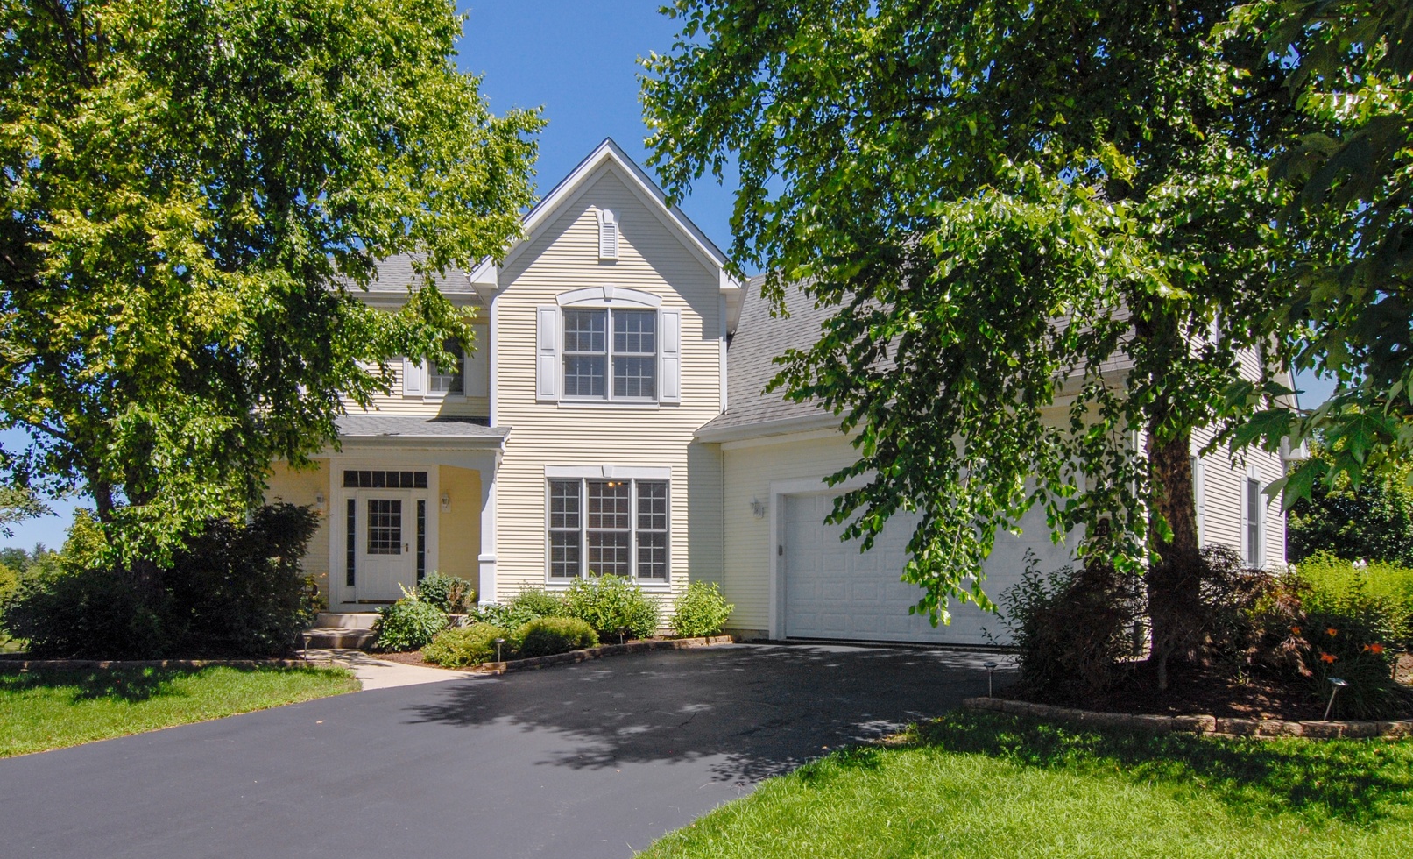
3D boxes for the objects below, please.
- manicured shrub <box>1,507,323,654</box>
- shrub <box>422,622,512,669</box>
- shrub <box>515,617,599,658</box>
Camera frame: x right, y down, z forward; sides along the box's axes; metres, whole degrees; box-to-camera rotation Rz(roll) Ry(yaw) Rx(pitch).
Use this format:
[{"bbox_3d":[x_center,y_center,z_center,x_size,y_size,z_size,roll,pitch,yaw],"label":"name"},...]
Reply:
[{"bbox_3d":[-8.400,2.270,14.600,4.500,2.250,2.100,1,-5,-2],"label":"manicured shrub"},{"bbox_3d":[-3.420,3.030,13.400,1.200,0.600,1.050,1,-5,-2],"label":"shrub"},{"bbox_3d":[-2.270,3.100,14.200,1.200,0.560,1.000,1,-5,-2],"label":"shrub"}]

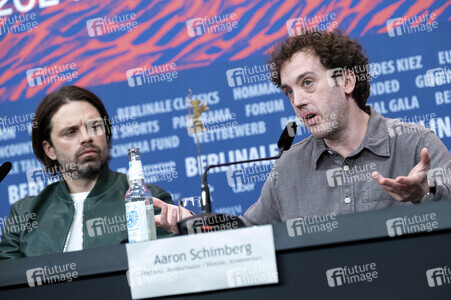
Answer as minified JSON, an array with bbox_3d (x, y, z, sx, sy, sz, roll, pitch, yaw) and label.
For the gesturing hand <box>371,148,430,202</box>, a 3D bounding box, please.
[{"bbox_3d":[0.418,0.063,3.450,0.150,0.125,0.100,-3,-5,-35],"label":"gesturing hand"}]

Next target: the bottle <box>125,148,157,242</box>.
[{"bbox_3d":[-0.190,0.111,3.200,0.061,0.230,0.061,-6,-4,0],"label":"bottle"}]

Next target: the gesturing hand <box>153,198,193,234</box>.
[{"bbox_3d":[-0.131,0.161,3.470,0.130,0.092,0.090,-3,-5,-37],"label":"gesturing hand"}]

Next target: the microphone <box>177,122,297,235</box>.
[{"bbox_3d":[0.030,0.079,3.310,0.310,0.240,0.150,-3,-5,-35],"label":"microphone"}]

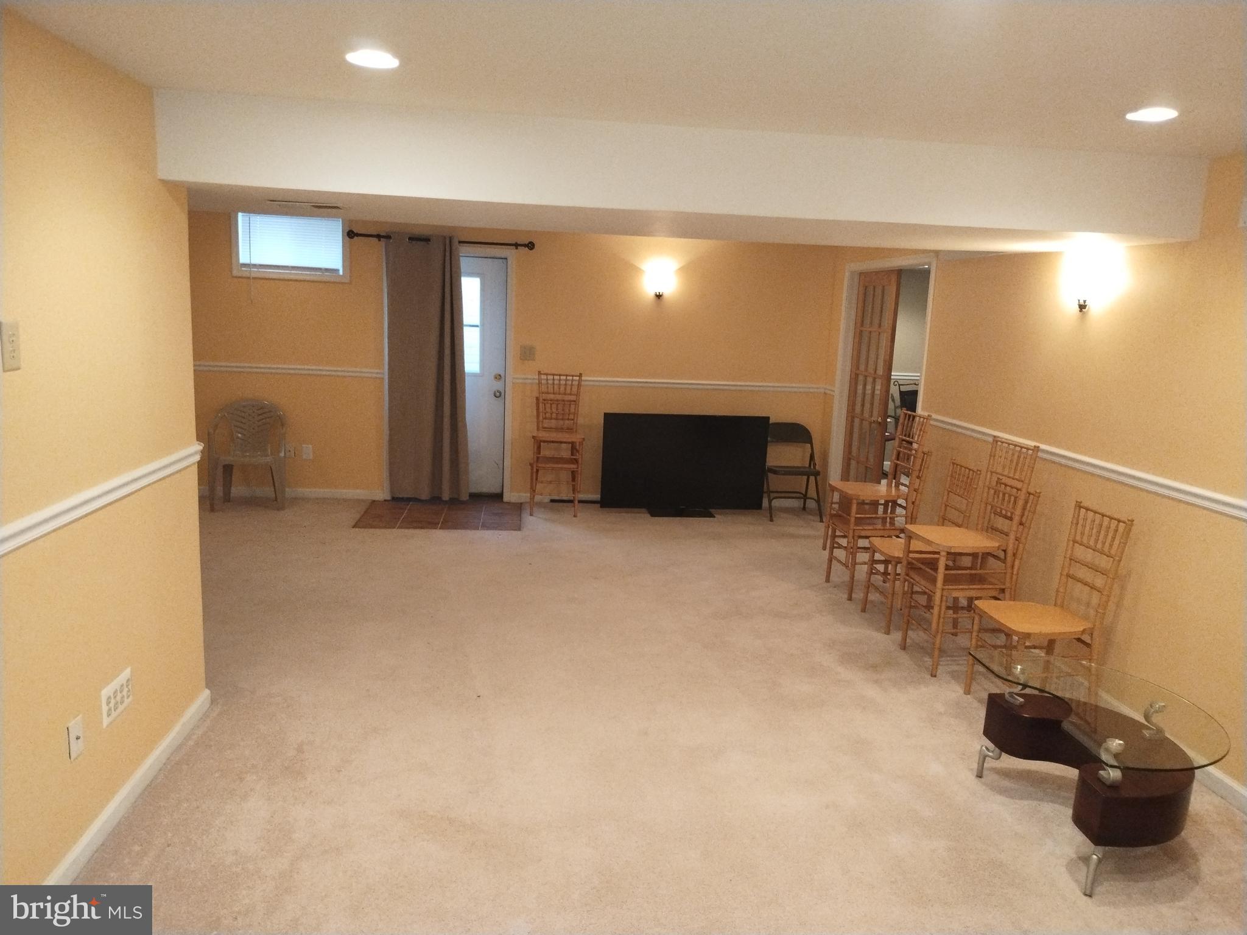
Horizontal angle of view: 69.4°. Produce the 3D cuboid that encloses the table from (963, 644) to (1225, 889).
[{"bbox_3d":[1.675,1.012,3.123,0.630,0.425,0.950,2,10,-5],"label":"table"}]

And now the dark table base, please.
[{"bbox_3d":[1.622,1.075,3.062,0.525,0.315,0.785,2,10,-5],"label":"dark table base"}]

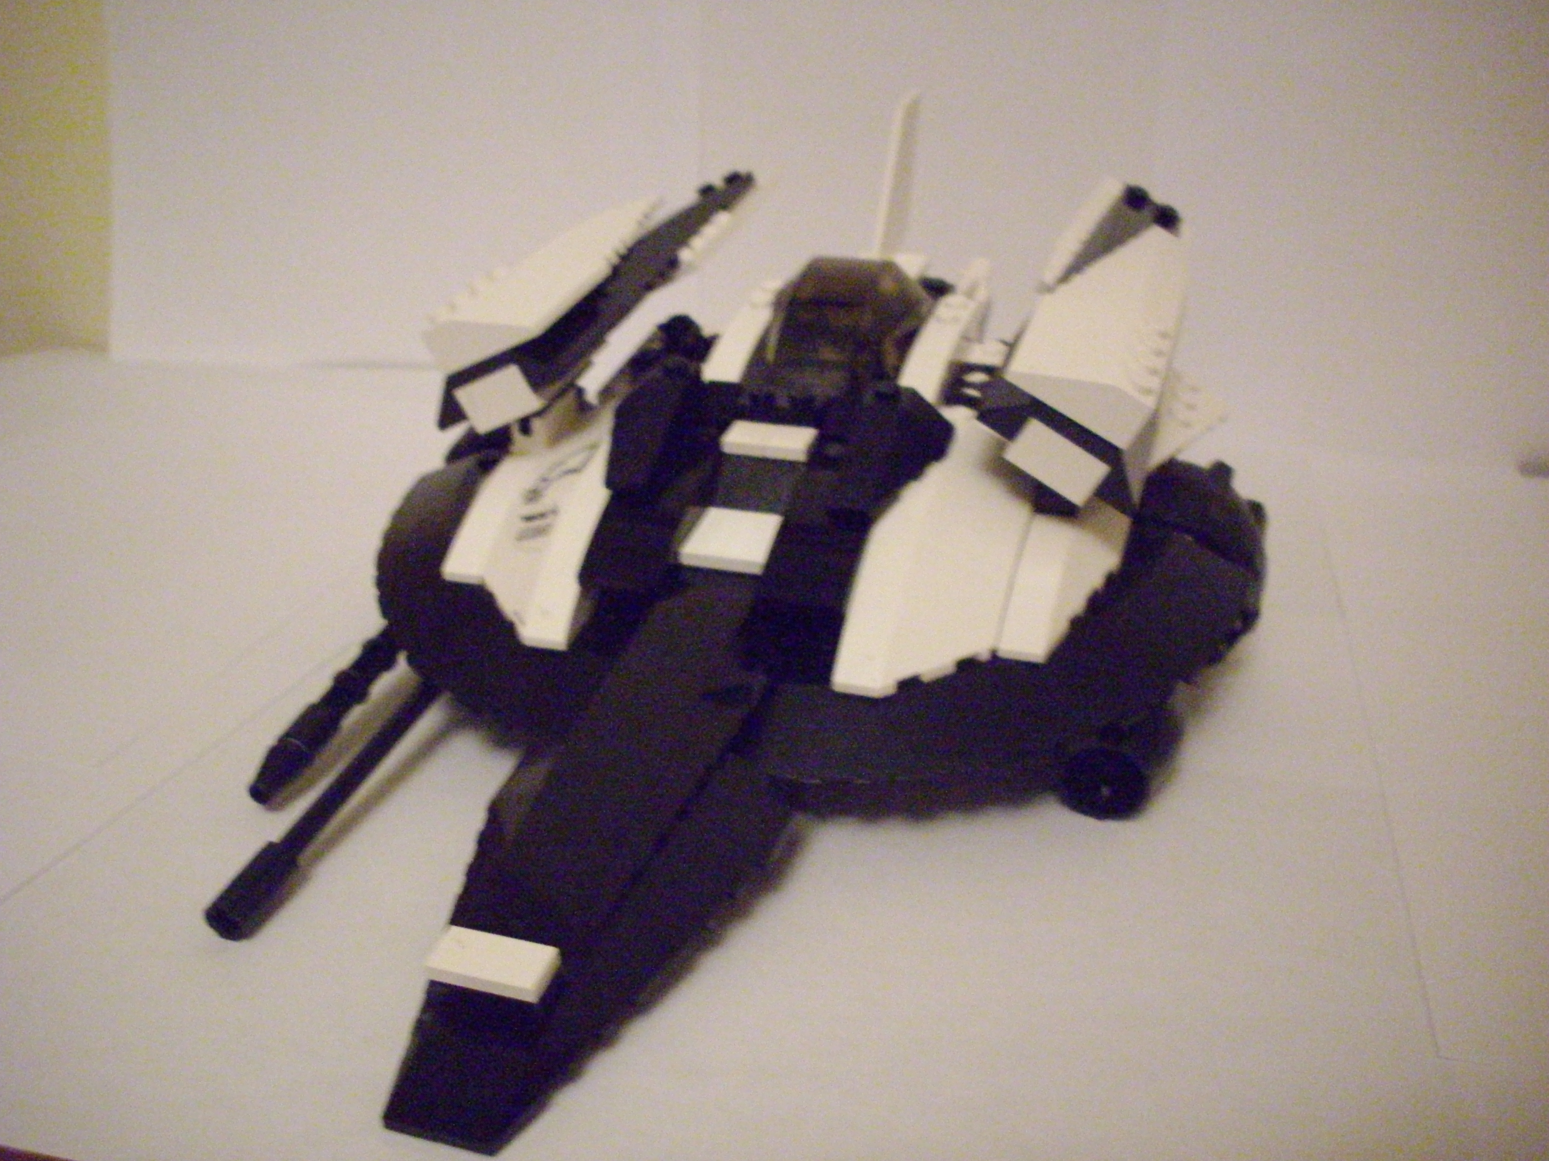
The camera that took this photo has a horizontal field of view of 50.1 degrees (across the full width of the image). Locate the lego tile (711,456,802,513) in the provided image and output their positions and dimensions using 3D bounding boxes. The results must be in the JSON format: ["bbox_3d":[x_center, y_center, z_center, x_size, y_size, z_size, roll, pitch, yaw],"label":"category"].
[{"bbox_3d":[-0.003,-0.017,0.314,0.016,0.003,0.013,8,59,15],"label":"lego tile"}]

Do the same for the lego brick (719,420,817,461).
[{"bbox_3d":[-0.001,-0.027,0.318,0.016,0.003,0.008,8,35,15],"label":"lego brick"}]

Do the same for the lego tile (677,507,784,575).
[{"bbox_3d":[-0.007,-0.007,0.304,0.016,0.003,0.016,8,35,15],"label":"lego tile"}]

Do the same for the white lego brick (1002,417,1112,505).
[{"bbox_3d":[0.051,-0.023,0.300,0.016,0.009,0.003,30,38,-1],"label":"white lego brick"}]

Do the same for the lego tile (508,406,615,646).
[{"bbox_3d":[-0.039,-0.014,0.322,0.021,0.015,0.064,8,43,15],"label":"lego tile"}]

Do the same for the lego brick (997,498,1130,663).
[{"bbox_3d":[0.054,-0.003,0.309,0.016,0.010,0.048,8,39,15],"label":"lego brick"}]

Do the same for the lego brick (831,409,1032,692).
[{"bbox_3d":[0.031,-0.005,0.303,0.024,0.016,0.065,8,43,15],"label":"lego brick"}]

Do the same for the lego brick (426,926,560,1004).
[{"bbox_3d":[-0.038,0.052,0.223,0.016,0.003,0.008,8,35,15],"label":"lego brick"}]

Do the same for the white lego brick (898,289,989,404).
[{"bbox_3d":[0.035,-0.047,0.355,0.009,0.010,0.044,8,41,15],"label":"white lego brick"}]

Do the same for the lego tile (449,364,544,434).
[{"bbox_3d":[-0.054,-0.037,0.329,0.016,0.009,0.003,-18,25,29],"label":"lego tile"}]

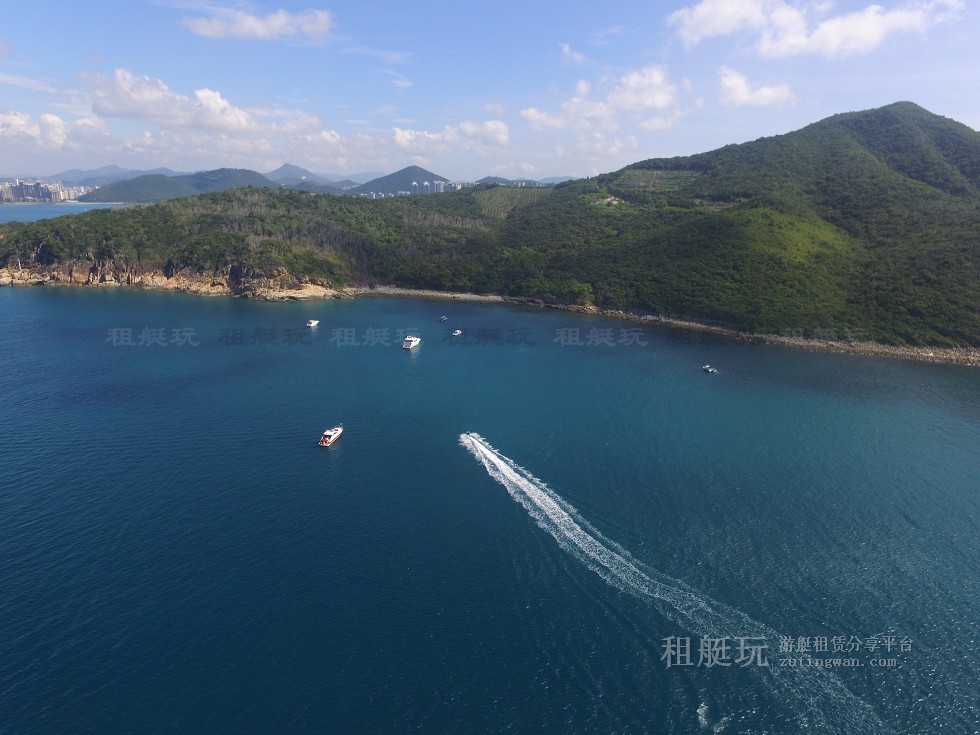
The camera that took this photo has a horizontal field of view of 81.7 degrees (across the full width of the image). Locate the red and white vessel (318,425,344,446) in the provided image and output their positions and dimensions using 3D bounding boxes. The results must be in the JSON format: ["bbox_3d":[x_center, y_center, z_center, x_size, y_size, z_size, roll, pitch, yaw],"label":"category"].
[{"bbox_3d":[-65.241,28.237,235.777,4.200,4.000,13.700,5,18,15],"label":"red and white vessel"}]

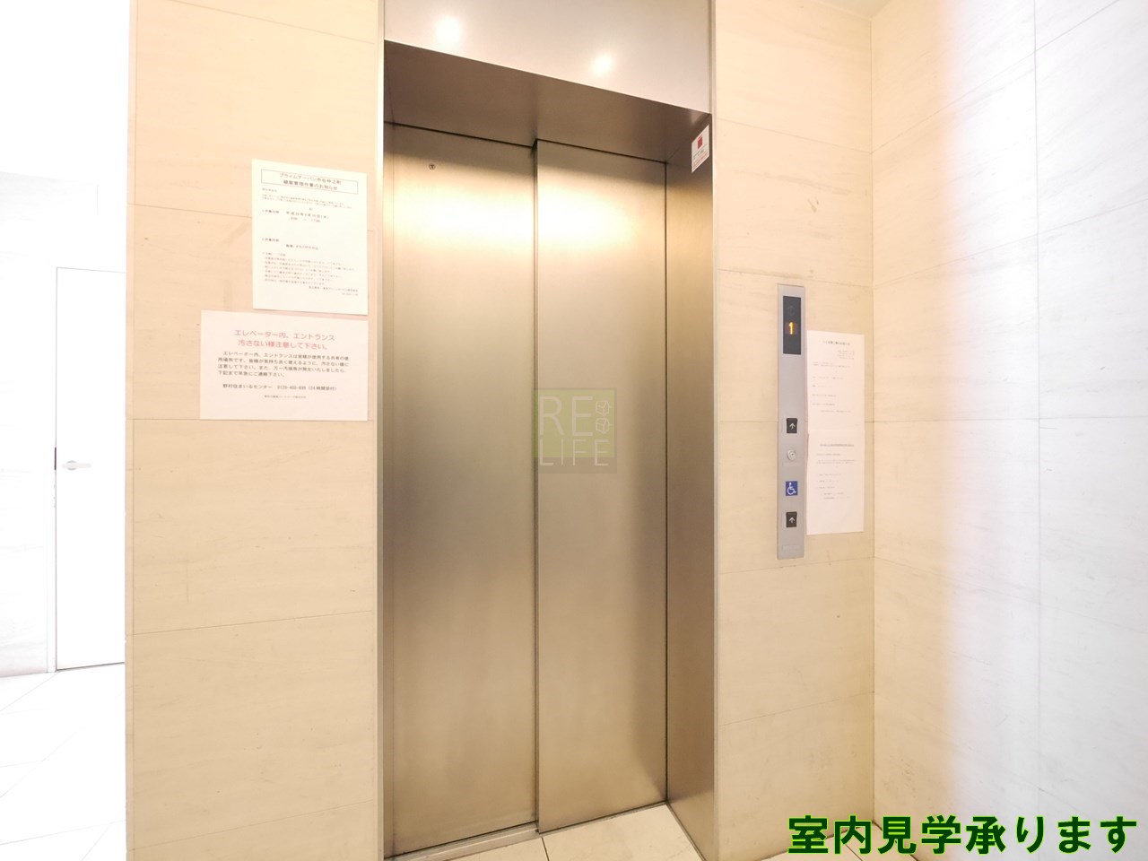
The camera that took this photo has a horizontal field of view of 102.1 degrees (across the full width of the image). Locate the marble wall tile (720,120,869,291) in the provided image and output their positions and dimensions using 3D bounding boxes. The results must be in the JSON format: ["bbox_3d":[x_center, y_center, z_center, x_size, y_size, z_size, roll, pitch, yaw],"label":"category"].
[{"bbox_3d":[0.630,-0.622,1.315,0.530,0.400,0.020,0,0,-17],"label":"marble wall tile"}]

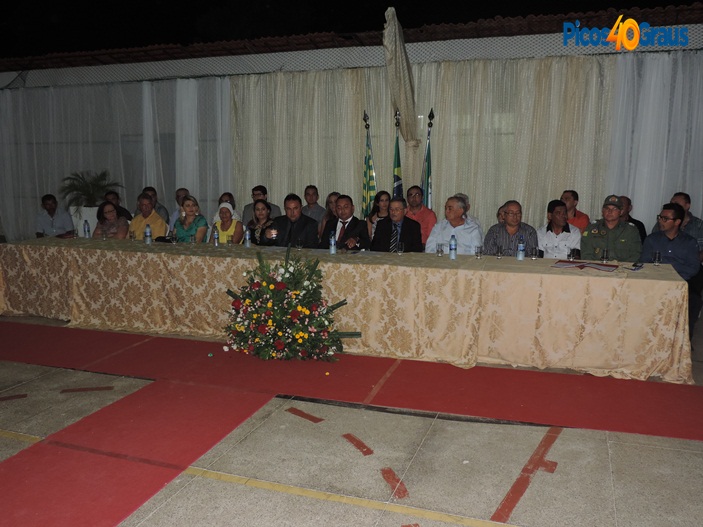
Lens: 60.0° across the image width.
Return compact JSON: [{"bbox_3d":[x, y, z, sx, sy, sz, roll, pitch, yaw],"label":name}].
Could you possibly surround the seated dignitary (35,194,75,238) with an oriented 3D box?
[{"bbox_3d":[-3.596,-0.200,7.281,0.500,1.223,0.740,0,9,-2],"label":"seated dignitary"}]

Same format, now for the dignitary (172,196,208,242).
[{"bbox_3d":[-1.866,-0.118,6.718,0.480,1.239,0.740,3,10,18],"label":"dignitary"}]

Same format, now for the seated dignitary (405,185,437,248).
[{"bbox_3d":[0.676,-0.143,6.728,0.490,1.370,0.760,3,9,15],"label":"seated dignitary"}]

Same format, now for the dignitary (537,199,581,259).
[{"bbox_3d":[1.840,0.066,5.508,0.480,1.261,0.760,3,10,18],"label":"dignitary"}]

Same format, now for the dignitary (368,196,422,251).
[{"bbox_3d":[0.412,0.011,6.007,0.530,1.280,0.760,3,9,15],"label":"dignitary"}]

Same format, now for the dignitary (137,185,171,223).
[{"bbox_3d":[-2.538,-0.289,7.618,0.470,1.330,0.760,2,9,7],"label":"dignitary"}]

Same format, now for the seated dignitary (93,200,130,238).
[{"bbox_3d":[-2.770,-0.115,6.891,0.470,1.200,0.760,2,9,7],"label":"seated dignitary"}]

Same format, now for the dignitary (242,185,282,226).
[{"bbox_3d":[-1.172,-0.278,7.440,0.520,1.325,0.760,2,9,15],"label":"dignitary"}]

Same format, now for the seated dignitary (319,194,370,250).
[{"bbox_3d":[-0.115,-0.026,6.151,0.530,1.300,0.760,3,9,15],"label":"seated dignitary"}]

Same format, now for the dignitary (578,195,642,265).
[{"bbox_3d":[2.308,0.074,5.480,0.560,1.350,0.760,3,9,15],"label":"dignitary"}]

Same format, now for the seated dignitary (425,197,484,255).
[{"bbox_3d":[0.914,0.018,5.759,0.550,1.275,0.780,3,10,20],"label":"seated dignitary"}]

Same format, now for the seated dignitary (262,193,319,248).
[{"bbox_3d":[-0.657,-0.063,6.246,0.560,1.281,0.800,2,9,12],"label":"seated dignitary"}]

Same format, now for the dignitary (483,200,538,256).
[{"bbox_3d":[1.444,0.059,5.598,0.520,1.246,0.760,3,10,17],"label":"dignitary"}]

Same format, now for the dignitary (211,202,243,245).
[{"bbox_3d":[-1.423,-0.075,6.576,0.470,1.200,0.740,2,9,14],"label":"dignitary"}]

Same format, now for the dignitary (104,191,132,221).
[{"bbox_3d":[-3.063,-0.282,7.768,0.470,1.260,0.760,2,9,7],"label":"dignitary"}]

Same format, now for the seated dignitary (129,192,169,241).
[{"bbox_3d":[-2.301,-0.130,6.756,0.480,1.280,0.760,2,9,7],"label":"seated dignitary"}]

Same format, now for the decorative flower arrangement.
[{"bbox_3d":[-0.483,0.323,5.132,1.120,0.910,0.440,3,9,15],"label":"decorative flower arrangement"}]

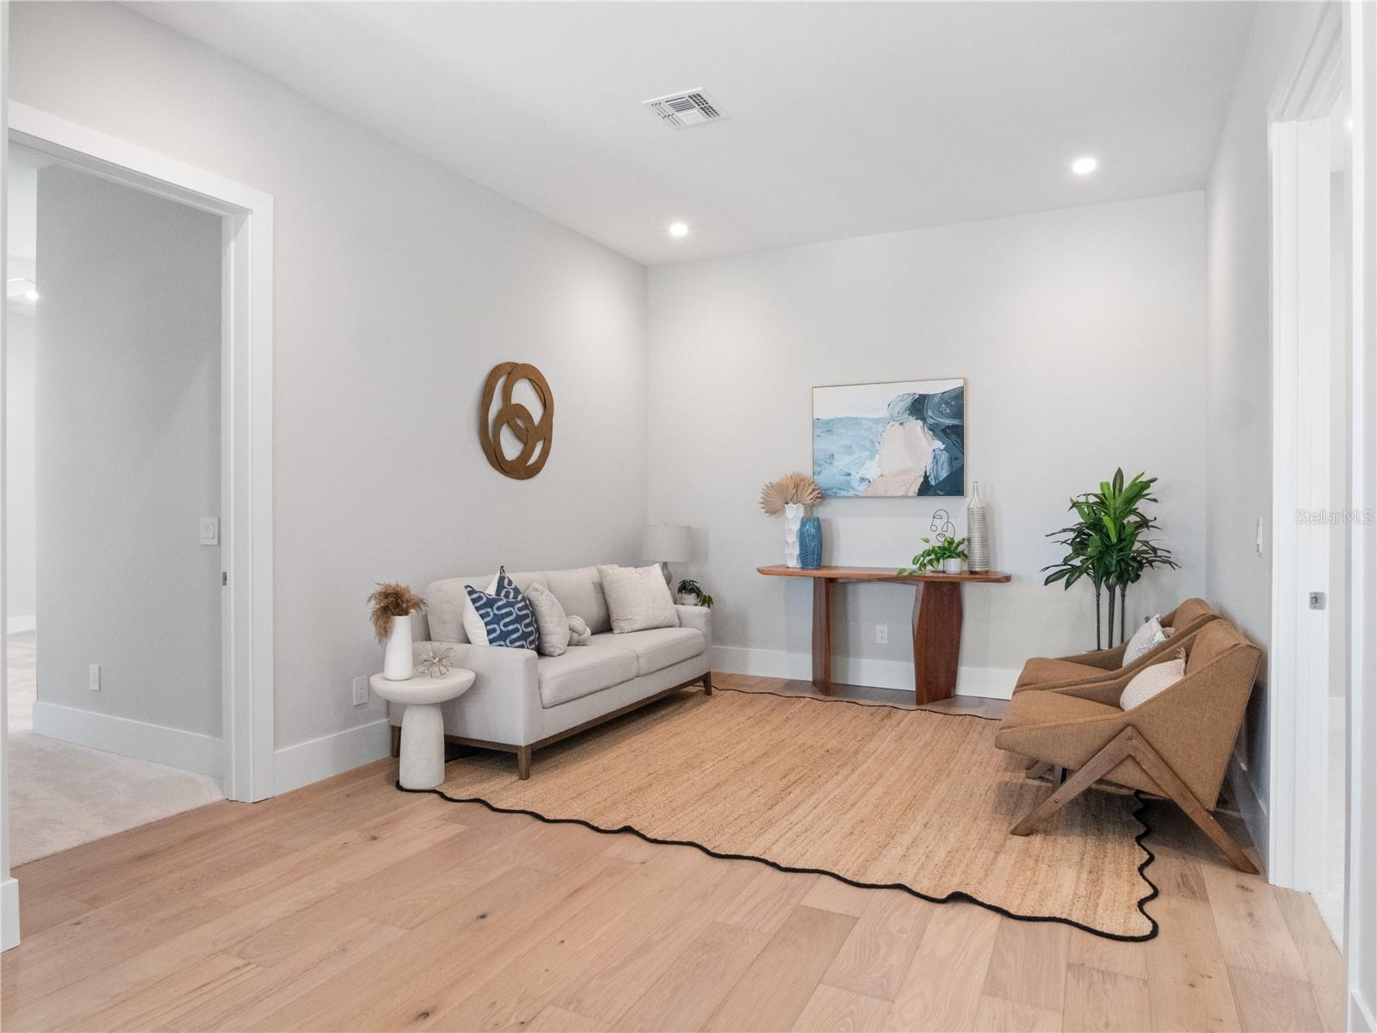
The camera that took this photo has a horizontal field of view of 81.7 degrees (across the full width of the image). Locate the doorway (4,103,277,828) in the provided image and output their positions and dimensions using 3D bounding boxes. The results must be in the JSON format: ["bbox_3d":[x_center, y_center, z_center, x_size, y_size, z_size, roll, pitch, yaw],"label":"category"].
[{"bbox_3d":[-2.023,-0.078,2.889,0.150,2.530,1.040,1,1,27],"label":"doorway"}]

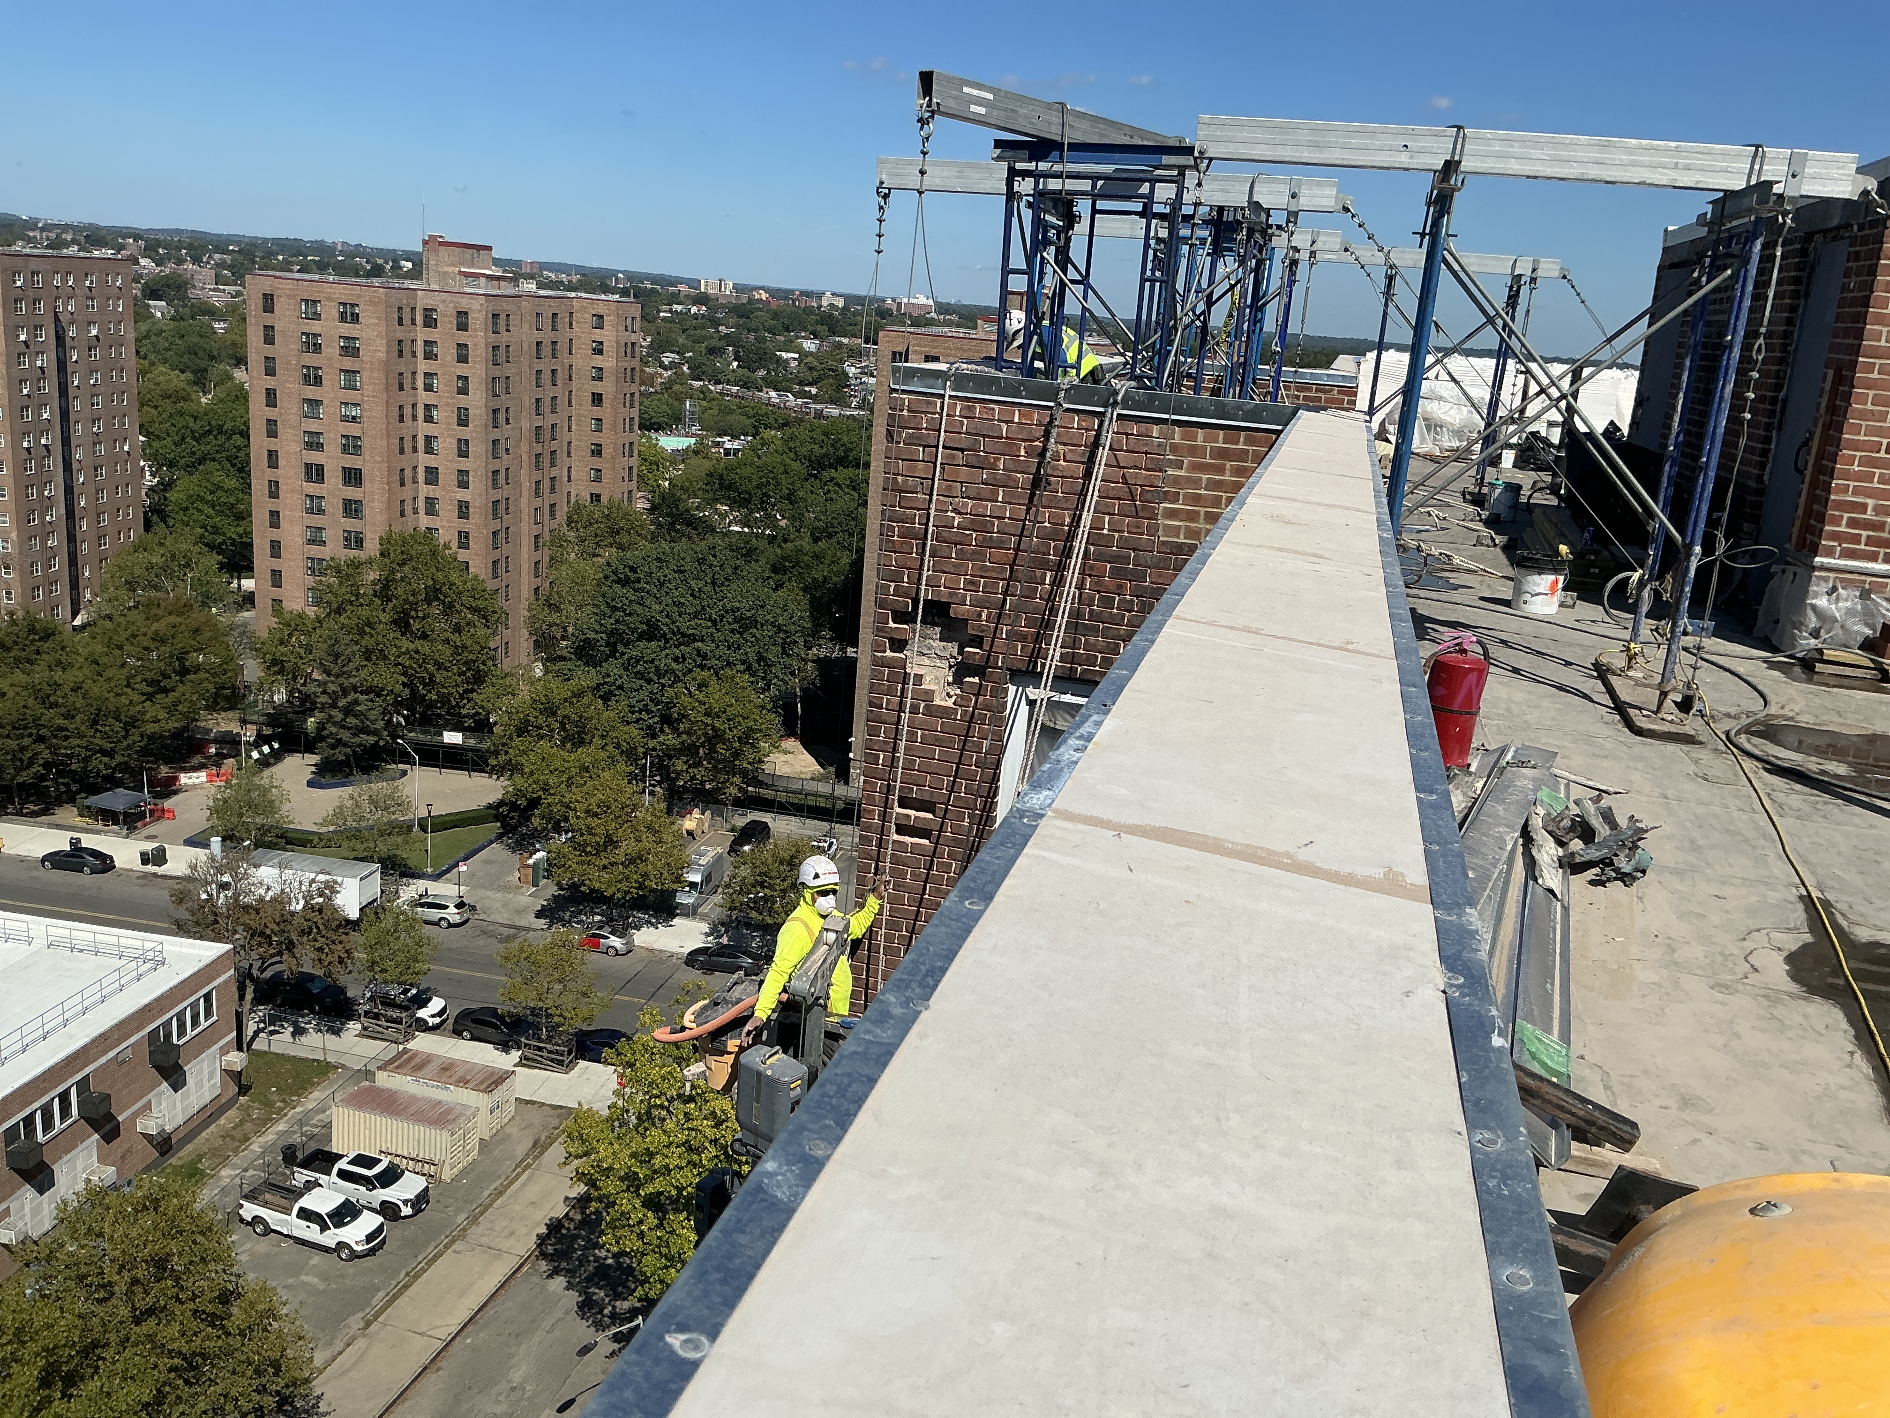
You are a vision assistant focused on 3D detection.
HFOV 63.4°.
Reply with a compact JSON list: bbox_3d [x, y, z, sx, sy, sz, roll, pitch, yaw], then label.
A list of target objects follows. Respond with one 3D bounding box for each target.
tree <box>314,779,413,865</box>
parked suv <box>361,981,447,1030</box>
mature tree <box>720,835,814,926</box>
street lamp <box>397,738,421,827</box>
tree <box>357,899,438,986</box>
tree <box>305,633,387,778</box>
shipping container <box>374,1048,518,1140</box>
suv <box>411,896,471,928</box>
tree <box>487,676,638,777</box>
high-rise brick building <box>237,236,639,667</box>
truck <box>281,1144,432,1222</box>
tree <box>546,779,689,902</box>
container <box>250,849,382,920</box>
[{"bbox_3d":[-37.493,8.435,99.908,6.200,7.700,6.200,5,15,0],"label":"tree"},{"bbox_3d":[-29.734,16.393,84.289,4.550,1.680,1.840,8,15,10],"label":"parked suv"},{"bbox_3d":[-10.637,11.472,96.671,6.800,7.600,6.600,3,15,-6],"label":"mature tree"},{"bbox_3d":[-39.864,5.583,113.734,1.750,7.030,0.350,11,16,24],"label":"street lamp"},{"bbox_3d":[-29.652,13.968,82.460,4.200,7.300,4.200,5,15,0],"label":"tree"},{"bbox_3d":[-47.063,-0.246,121.016,5.900,12.000,5.900,5,15,0],"label":"tree"},{"bbox_3d":[-24.553,18.956,75.326,6.060,2.590,2.440,8,15,13],"label":"shipping container"},{"bbox_3d":[-32.955,12.761,98.646,4.820,1.660,1.880,8,15,13],"label":"suv"},{"bbox_3d":[-29.086,2.587,117.892,11.500,11.000,10.500,1,15,-14],"label":"tree"},{"bbox_3d":[-46.870,-23.440,149.034,21.000,42.600,47.000,7,15,8],"label":"high-rise brick building"},{"bbox_3d":[-25.710,21.018,67.654,5.900,1.960,2.030,9,15,15],"label":"truck"},{"bbox_3d":[-20.819,9.469,96.895,8.900,10.100,8.900,5,15,0],"label":"tree"},{"bbox_3d":[-39.702,11.026,95.862,7.700,2.700,2.500,7,15,7],"label":"container"}]

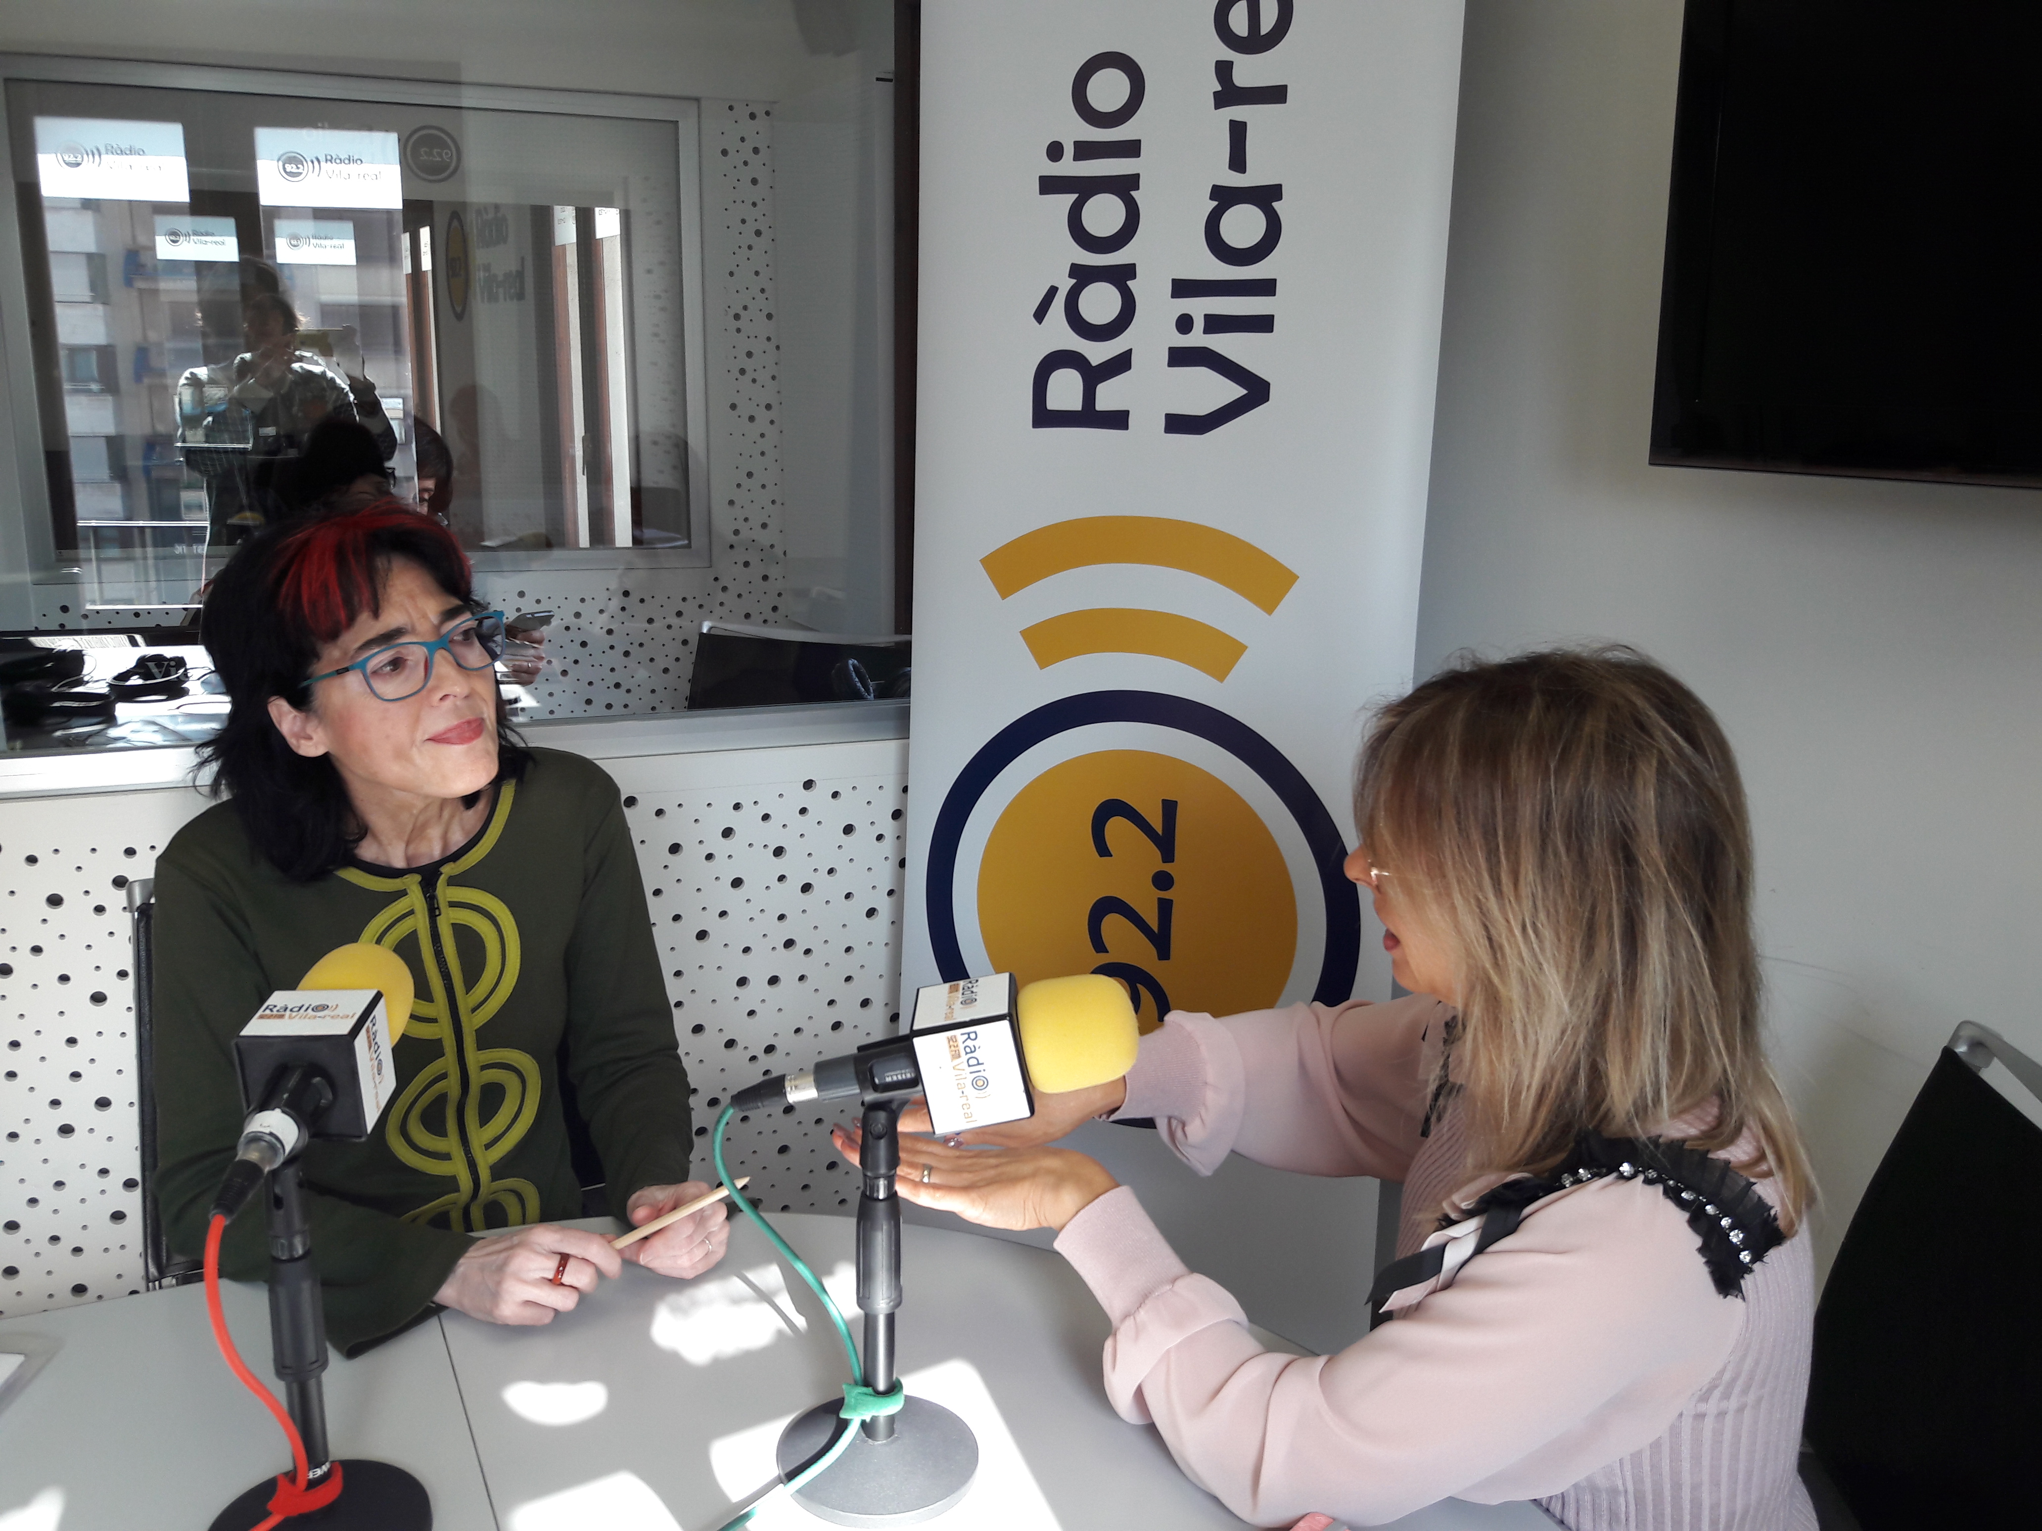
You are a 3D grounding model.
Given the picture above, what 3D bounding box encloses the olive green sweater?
[{"bbox_3d":[-0.502,0.289,1.389,0.460,0.550,0.420,-6,15,-30],"label":"olive green sweater"}]

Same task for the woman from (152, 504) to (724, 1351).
[{"bbox_3d":[-0.485,0.443,1.389,0.480,1.280,0.620,-6,15,-30],"label":"woman"}]

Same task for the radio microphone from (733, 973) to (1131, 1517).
[{"bbox_3d":[-0.052,0.294,1.043,0.247,0.335,0.132,1,13,-2],"label":"radio microphone"}]

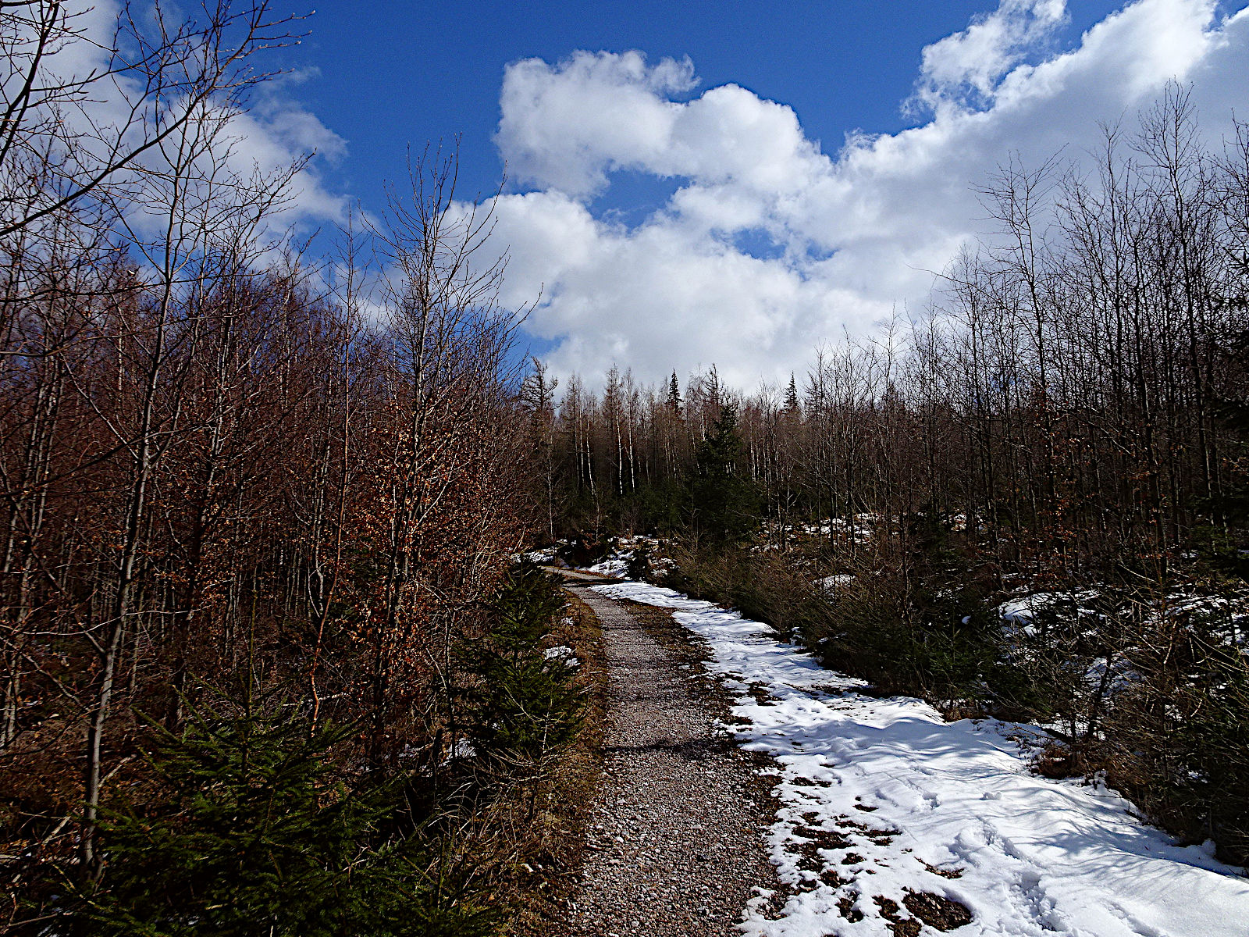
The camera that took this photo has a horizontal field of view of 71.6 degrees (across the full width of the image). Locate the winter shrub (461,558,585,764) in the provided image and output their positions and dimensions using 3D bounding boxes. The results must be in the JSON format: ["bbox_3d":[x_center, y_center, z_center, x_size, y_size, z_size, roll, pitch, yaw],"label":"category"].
[{"bbox_3d":[-0.700,1.328,6.000,0.850,1.400,0.850,-1,-6,0],"label":"winter shrub"}]

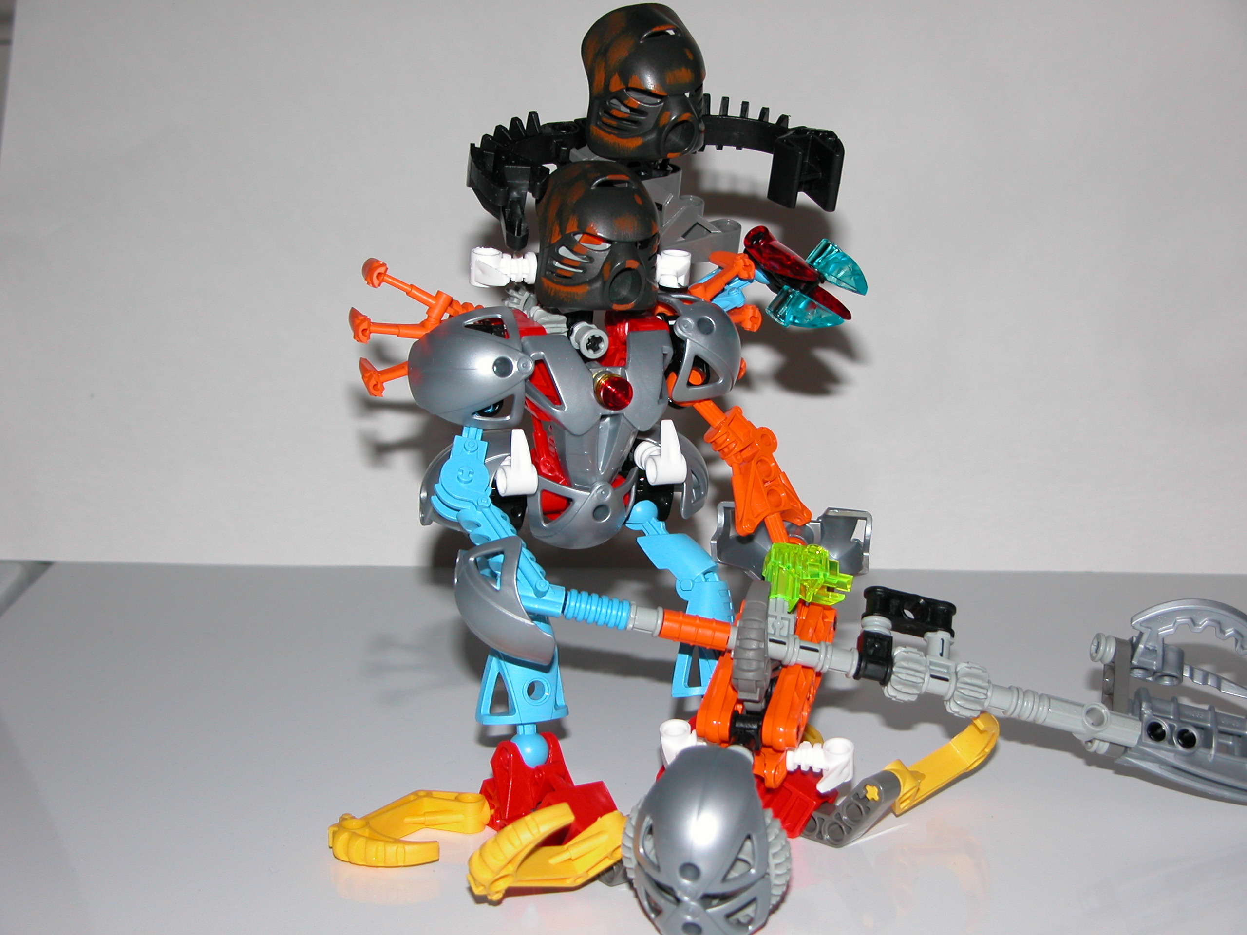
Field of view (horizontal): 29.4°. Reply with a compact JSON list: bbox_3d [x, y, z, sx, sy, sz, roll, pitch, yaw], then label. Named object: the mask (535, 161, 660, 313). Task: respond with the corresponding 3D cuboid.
[{"bbox_3d":[-0.006,-0.057,0.590,0.029,0.036,0.025,-5,25,-19],"label":"mask"}]

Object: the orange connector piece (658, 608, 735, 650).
[{"bbox_3d":[0.017,0.039,0.570,0.016,0.007,0.007,12,-28,-8],"label":"orange connector piece"}]

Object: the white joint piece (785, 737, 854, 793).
[{"bbox_3d":[0.047,0.072,0.568,0.018,0.009,0.015,6,27,0],"label":"white joint piece"}]

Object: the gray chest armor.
[{"bbox_3d":[-0.012,-0.012,0.613,0.080,0.058,0.044,-5,17,-19],"label":"gray chest armor"}]

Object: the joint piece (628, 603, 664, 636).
[{"bbox_3d":[0.005,0.039,0.603,0.008,0.007,0.007,12,0,5],"label":"joint piece"}]

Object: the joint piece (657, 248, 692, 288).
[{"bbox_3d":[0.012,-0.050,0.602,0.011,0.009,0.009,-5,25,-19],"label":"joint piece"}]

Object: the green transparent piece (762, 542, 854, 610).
[{"bbox_3d":[0.045,0.027,0.584,0.021,0.014,0.012,12,57,-8],"label":"green transparent piece"}]

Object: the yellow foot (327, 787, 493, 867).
[{"bbox_3d":[-0.054,0.092,0.608,0.039,0.009,0.033,2,14,9],"label":"yellow foot"}]

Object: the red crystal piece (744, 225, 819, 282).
[{"bbox_3d":[0.041,-0.056,0.622,0.022,0.009,0.009,34,0,9],"label":"red crystal piece"}]

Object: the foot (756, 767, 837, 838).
[{"bbox_3d":[0.036,0.081,0.654,0.029,0.024,0.042,-7,16,-26],"label":"foot"}]

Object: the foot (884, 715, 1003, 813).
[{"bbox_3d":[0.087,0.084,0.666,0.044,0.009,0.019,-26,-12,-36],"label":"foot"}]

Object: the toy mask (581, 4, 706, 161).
[{"bbox_3d":[0.004,-0.095,0.592,0.028,0.036,0.024,-7,33,-27],"label":"toy mask"}]

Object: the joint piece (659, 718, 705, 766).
[{"bbox_3d":[0.017,0.069,0.568,0.018,0.009,0.015,6,27,0],"label":"joint piece"}]

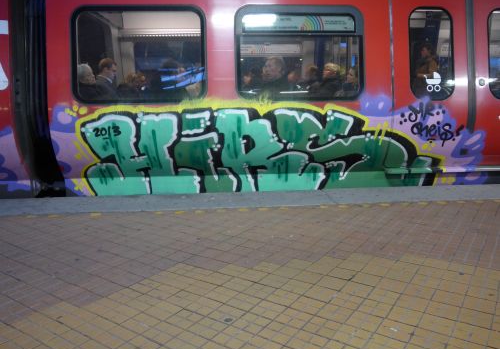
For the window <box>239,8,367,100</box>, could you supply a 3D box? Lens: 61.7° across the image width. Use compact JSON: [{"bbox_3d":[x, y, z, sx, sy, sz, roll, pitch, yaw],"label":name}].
[{"bbox_3d":[0.548,-1.332,4.610,1.425,1.056,0.080,-1,3,-1],"label":"window"}]

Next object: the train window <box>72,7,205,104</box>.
[{"bbox_3d":[-1.211,-1.306,4.570,1.456,1.064,0.080,-1,3,-1],"label":"train window"}]

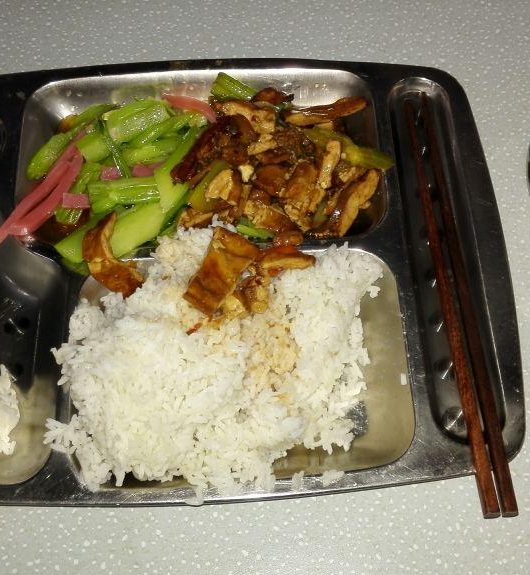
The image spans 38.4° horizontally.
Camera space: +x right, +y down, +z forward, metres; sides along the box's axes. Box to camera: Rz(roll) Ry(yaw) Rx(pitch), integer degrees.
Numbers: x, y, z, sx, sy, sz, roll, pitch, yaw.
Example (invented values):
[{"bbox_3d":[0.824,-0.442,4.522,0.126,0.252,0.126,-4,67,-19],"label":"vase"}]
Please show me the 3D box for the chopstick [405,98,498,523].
[{"bbox_3d":[0.096,-0.005,0.409,0.008,0.007,0.252,-4,62,-1],"label":"chopstick"}]

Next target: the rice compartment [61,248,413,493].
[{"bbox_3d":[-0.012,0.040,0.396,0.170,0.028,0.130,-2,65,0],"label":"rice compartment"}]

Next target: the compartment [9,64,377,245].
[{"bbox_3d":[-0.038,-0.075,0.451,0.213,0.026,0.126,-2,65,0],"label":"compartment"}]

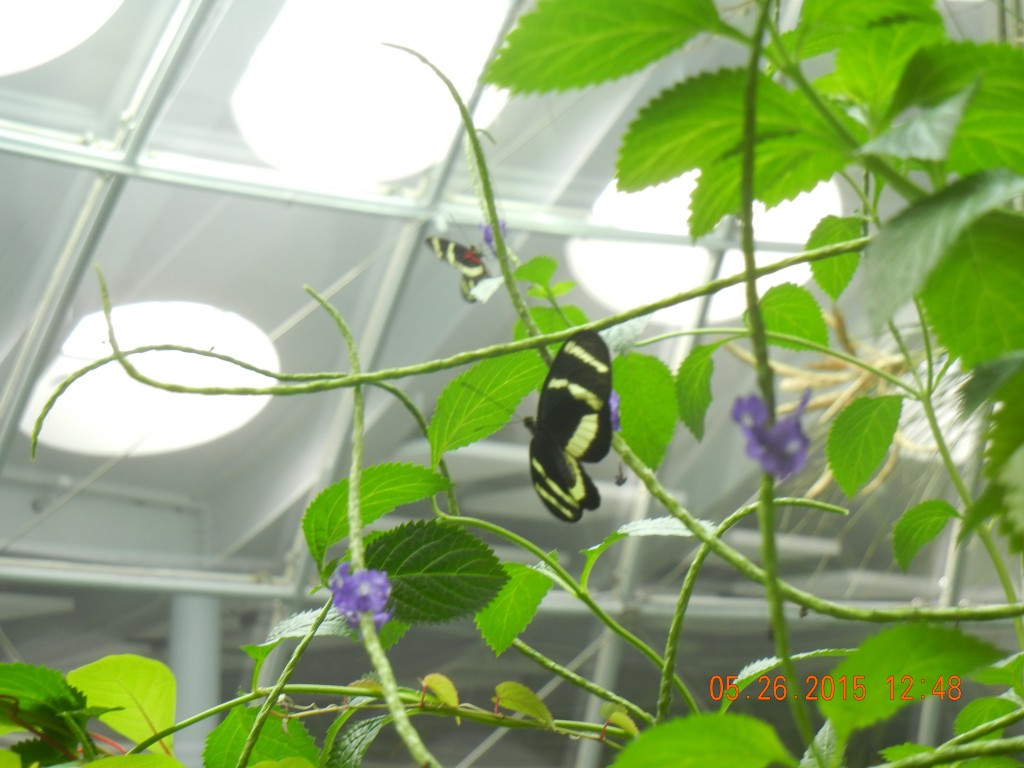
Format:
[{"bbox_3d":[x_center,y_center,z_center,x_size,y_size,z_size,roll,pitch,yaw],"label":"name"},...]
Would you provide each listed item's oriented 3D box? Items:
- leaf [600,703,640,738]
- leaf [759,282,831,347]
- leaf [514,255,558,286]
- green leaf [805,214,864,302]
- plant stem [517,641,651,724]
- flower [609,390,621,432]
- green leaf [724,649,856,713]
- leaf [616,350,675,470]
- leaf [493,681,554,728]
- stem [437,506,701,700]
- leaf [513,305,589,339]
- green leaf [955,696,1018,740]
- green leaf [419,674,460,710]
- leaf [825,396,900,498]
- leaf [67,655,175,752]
[{"bbox_3d":[0.040,0.125,1.120,0.015,0.013,0.010,2,-14,-11],"label":"leaf"},{"bbox_3d":[0.106,-0.026,1.160,0.032,0.026,0.018,-3,-13,6],"label":"leaf"},{"bbox_3d":[0.010,-0.044,1.190,0.017,0.013,0.012,-2,-20,0],"label":"leaf"},{"bbox_3d":[0.125,-0.049,1.170,0.022,0.033,0.012,6,-12,-6],"label":"green leaf"},{"bbox_3d":[0.027,0.112,1.140,0.063,0.006,0.007,30,0,0],"label":"plant stem"},{"bbox_3d":[0.034,0.010,1.100,0.013,0.015,0.013,7,-15,-30],"label":"flower"},{"bbox_3d":[0.103,0.110,1.120,0.051,0.024,0.028,-3,-13,6],"label":"green leaf"},{"bbox_3d":[0.050,0.010,1.170,0.029,0.046,0.014,-2,-20,0],"label":"leaf"},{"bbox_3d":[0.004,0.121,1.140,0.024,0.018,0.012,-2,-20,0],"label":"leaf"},{"bbox_3d":[0.022,0.083,1.130,0.119,0.017,0.020,37,0,0],"label":"stem"},{"bbox_3d":[0.015,-0.022,1.190,0.031,0.021,0.015,-2,-20,0],"label":"leaf"},{"bbox_3d":[0.181,0.128,1.150,0.025,0.018,0.022,-1,-13,0],"label":"green leaf"},{"bbox_3d":[-0.027,0.116,1.140,0.015,0.014,0.010,-2,-20,0],"label":"green leaf"},{"bbox_3d":[0.134,0.024,1.150,0.025,0.043,0.012,27,-9,-5],"label":"leaf"},{"bbox_3d":[-0.143,0.118,1.100,0.039,0.038,0.014,0,-9,-6],"label":"leaf"}]

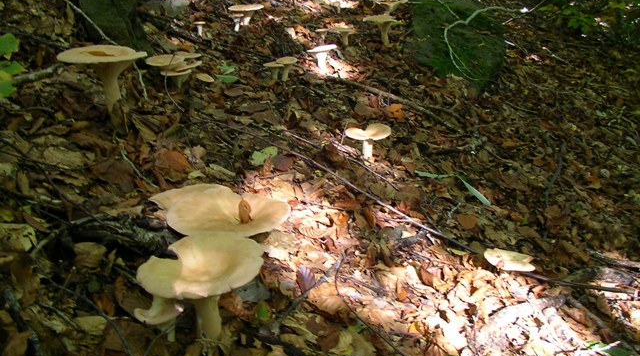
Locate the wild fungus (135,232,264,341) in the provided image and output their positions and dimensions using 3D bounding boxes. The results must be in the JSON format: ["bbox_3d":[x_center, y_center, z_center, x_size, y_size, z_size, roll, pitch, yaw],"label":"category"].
[{"bbox_3d":[-0.169,0.168,1.010,0.181,0.145,0.145,0,21,0],"label":"wild fungus"}]

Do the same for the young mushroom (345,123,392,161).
[{"bbox_3d":[0.112,-0.080,1.630,0.110,0.076,0.105,0,21,0],"label":"young mushroom"}]

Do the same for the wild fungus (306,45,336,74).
[{"bbox_3d":[0.005,-0.406,2.399,0.104,0.098,0.104,0,18,0],"label":"wild fungus"}]

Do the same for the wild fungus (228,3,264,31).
[{"bbox_3d":[-0.315,-0.689,2.990,0.155,0.104,0.151,0,18,0],"label":"wild fungus"}]

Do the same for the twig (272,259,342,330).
[{"bbox_3d":[-0.018,0.187,1.196,0.025,0.020,0.256,14,27,25],"label":"twig"}]

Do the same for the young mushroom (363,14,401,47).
[{"bbox_3d":[0.226,-0.542,2.600,0.139,0.107,0.139,0,21,0],"label":"young mushroom"}]

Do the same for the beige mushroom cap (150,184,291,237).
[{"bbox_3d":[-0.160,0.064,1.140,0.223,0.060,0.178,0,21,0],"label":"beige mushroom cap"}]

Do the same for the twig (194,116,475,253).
[{"bbox_3d":[-0.008,-0.029,1.669,0.066,0.022,0.969,-19,32,-39],"label":"twig"}]

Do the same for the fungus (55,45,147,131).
[{"bbox_3d":[-0.464,-0.187,1.520,0.184,0.175,0.184,0,21,0],"label":"fungus"}]

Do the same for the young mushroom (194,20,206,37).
[{"bbox_3d":[-0.441,-0.552,2.600,0.044,0.055,0.044,0,21,0],"label":"young mushroom"}]

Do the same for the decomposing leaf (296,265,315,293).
[{"bbox_3d":[-0.025,0.175,1.223,0.034,0.014,0.062,-1,46,-6],"label":"decomposing leaf"}]

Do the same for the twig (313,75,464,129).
[{"bbox_3d":[0.215,-0.256,2.179,0.079,0.025,0.631,-17,31,-36],"label":"twig"}]

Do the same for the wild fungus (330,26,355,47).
[{"bbox_3d":[0.089,-0.560,2.773,0.095,0.074,0.095,0,18,0],"label":"wild fungus"}]

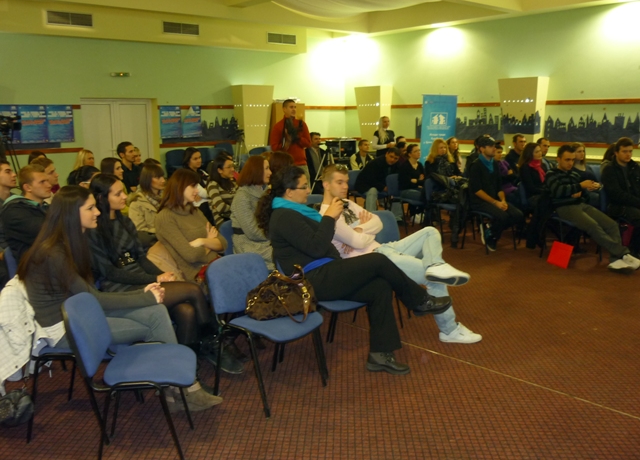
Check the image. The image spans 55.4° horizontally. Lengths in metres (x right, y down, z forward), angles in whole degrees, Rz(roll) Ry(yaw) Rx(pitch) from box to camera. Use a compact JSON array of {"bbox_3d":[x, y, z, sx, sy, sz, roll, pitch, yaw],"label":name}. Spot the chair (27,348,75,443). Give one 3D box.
[{"bbox_3d":[-1.307,0.639,3.252,0.560,0.820,0.530,0,11,4],"label":"chair"}]

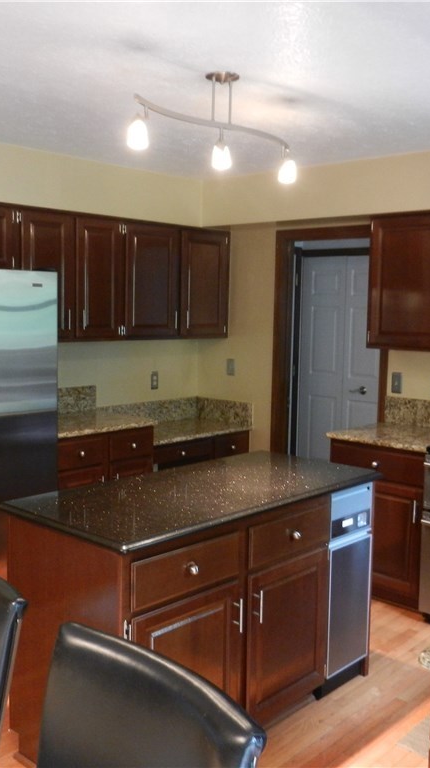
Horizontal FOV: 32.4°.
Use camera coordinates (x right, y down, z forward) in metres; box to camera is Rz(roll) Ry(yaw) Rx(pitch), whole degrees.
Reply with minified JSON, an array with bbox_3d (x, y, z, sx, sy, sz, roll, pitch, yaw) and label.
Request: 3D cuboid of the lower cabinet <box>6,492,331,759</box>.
[{"bbox_3d":[-0.146,0.889,2.846,0.655,0.900,1.065,7,9,43],"label":"lower cabinet"}]

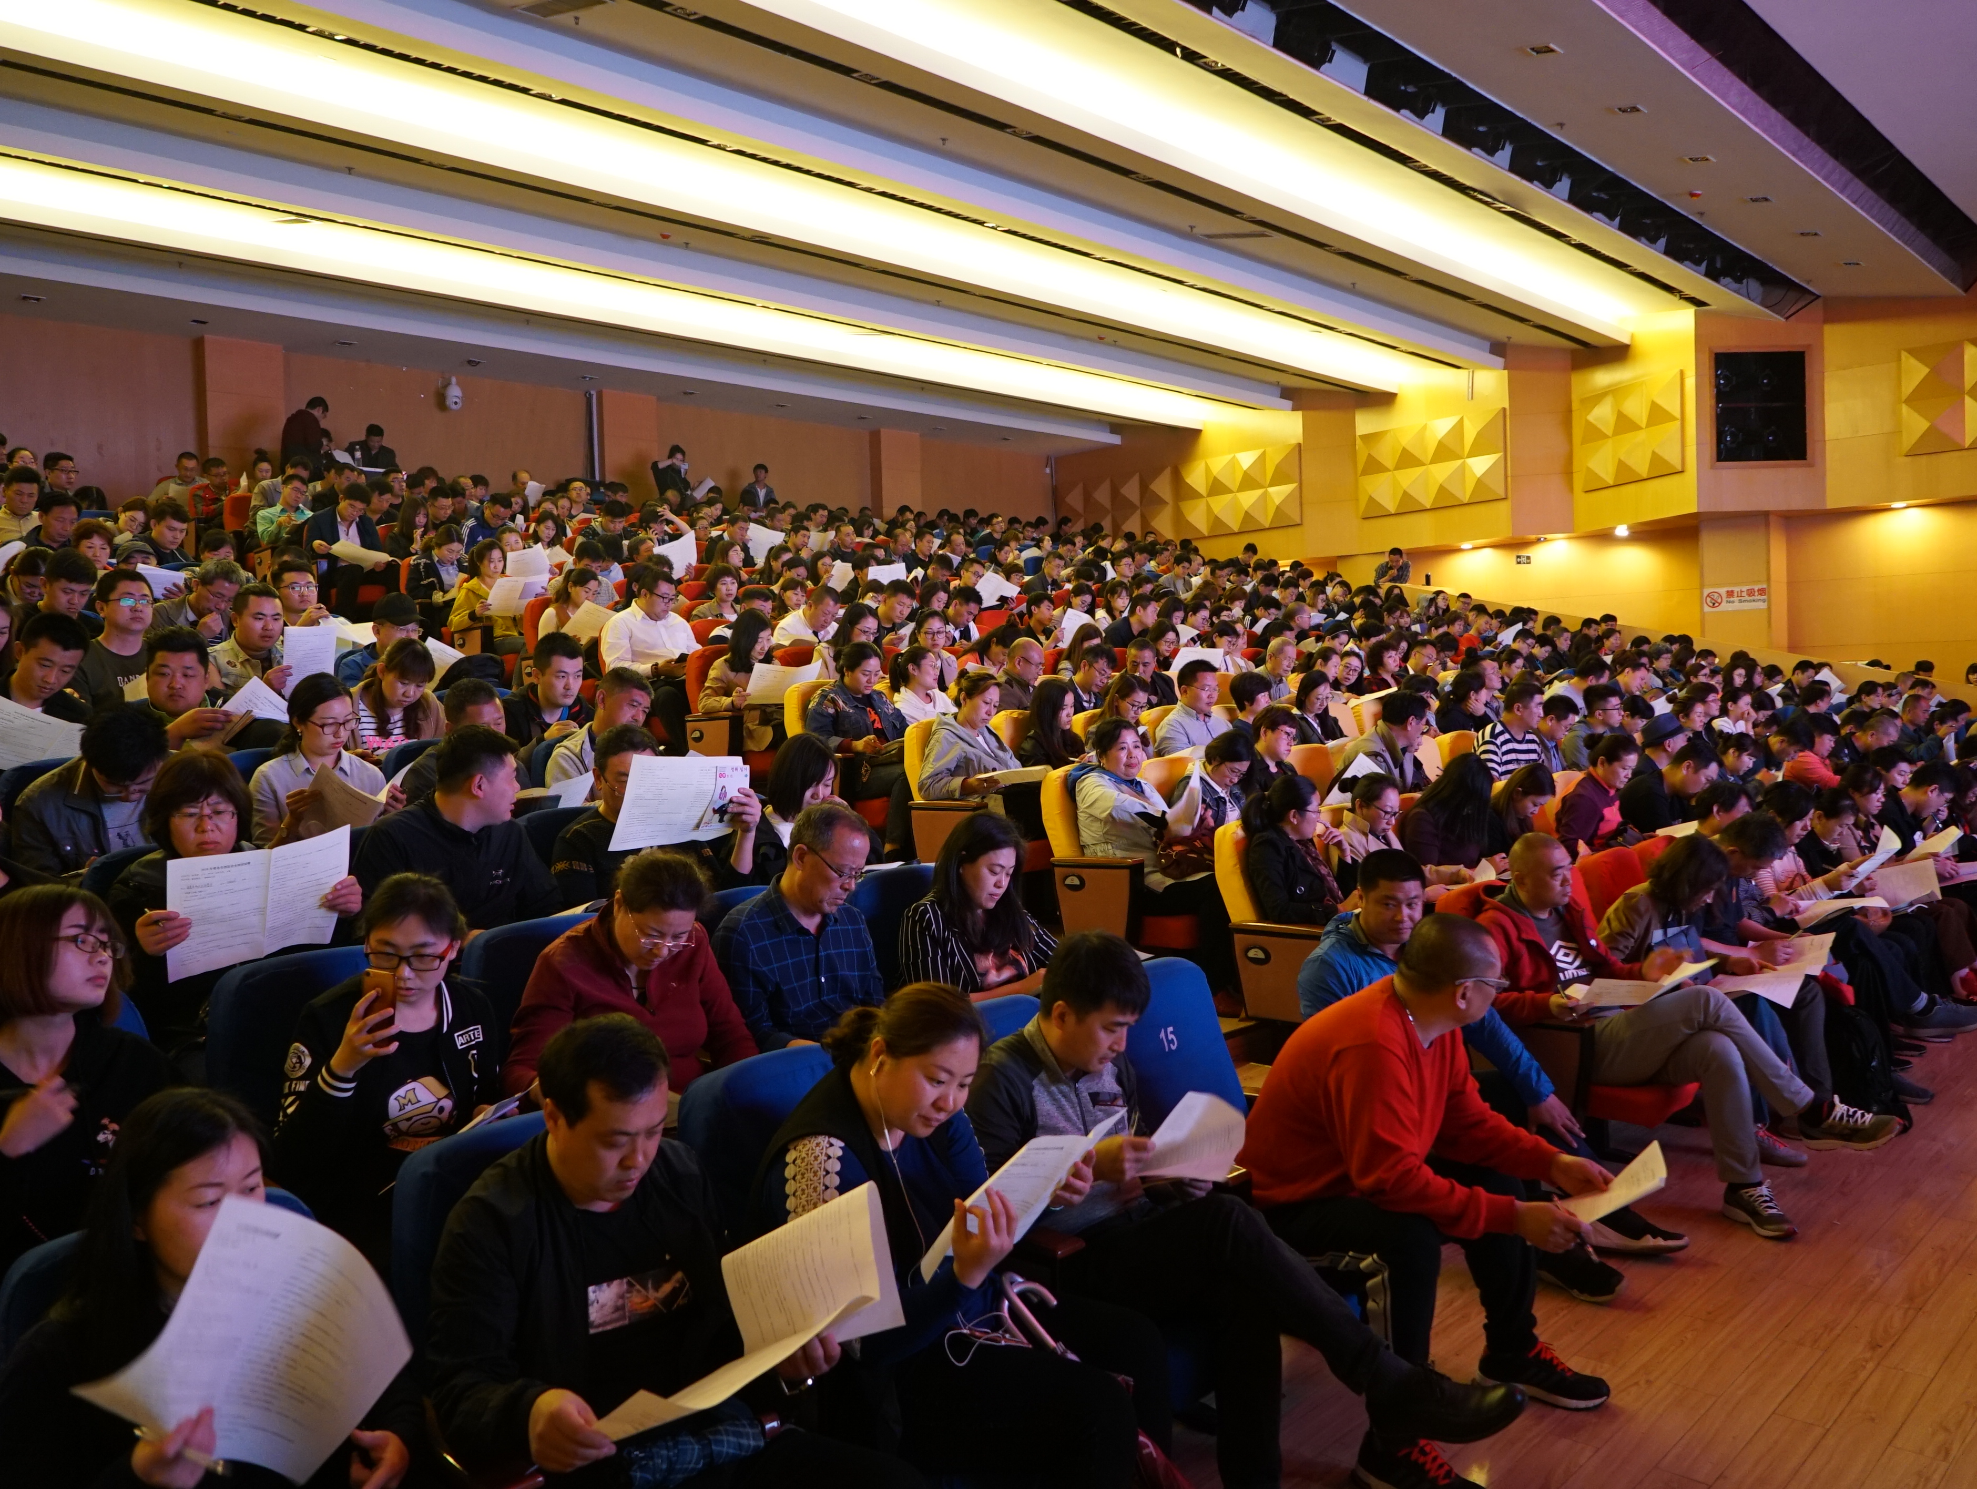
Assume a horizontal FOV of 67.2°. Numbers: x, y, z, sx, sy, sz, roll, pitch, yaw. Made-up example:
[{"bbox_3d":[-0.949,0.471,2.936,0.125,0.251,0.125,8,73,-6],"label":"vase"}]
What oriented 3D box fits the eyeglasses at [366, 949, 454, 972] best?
[{"bbox_3d":[-1.020,0.379,2.620,0.140,0.042,0.140,-2,2,-11],"label":"eyeglasses"}]

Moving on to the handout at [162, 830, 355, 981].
[{"bbox_3d":[-1.469,0.322,2.990,0.375,0.285,0.060,-4,32,-41],"label":"handout"}]

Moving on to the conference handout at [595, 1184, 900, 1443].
[{"bbox_3d":[-0.312,0.735,1.950,0.380,0.220,0.120,-23,44,-35],"label":"conference handout"}]

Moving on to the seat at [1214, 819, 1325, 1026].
[{"bbox_3d":[1.124,0.740,4.959,0.620,0.960,0.540,0,3,45],"label":"seat"}]

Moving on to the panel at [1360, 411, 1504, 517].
[{"bbox_3d":[6.237,-3.964,21.070,0.200,1.220,2.450,-3,3,-36],"label":"panel"}]

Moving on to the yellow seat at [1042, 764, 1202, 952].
[{"bbox_3d":[0.627,0.593,6.506,0.640,1.000,0.560,0,3,44],"label":"yellow seat"}]

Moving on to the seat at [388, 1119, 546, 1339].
[{"bbox_3d":[-0.640,1.165,2.482,0.640,1.000,0.560,0,3,44],"label":"seat"}]

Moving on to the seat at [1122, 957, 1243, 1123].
[{"bbox_3d":[0.594,1.079,3.760,0.640,1.000,0.560,0,3,44],"label":"seat"}]

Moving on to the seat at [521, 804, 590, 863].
[{"bbox_3d":[-1.006,0.680,4.138,0.620,0.960,0.520,0,3,45],"label":"seat"}]

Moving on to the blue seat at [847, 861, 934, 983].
[{"bbox_3d":[-0.043,0.819,3.925,0.620,0.960,0.520,0,3,45],"label":"blue seat"}]

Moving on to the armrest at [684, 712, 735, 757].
[{"bbox_3d":[-1.312,0.006,7.268,0.460,0.310,0.075,0,3,45],"label":"armrest"}]

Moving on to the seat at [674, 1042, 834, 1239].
[{"bbox_3d":[-0.183,1.059,2.589,0.620,0.960,0.520,0,3,45],"label":"seat"}]

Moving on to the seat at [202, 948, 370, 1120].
[{"bbox_3d":[-1.310,0.968,3.163,0.640,1.000,0.560,0,3,44],"label":"seat"}]

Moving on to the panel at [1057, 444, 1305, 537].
[{"bbox_3d":[3.076,-3.986,24.467,0.200,1.260,4.900,-4,3,-42],"label":"panel"}]

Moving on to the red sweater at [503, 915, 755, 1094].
[{"bbox_3d":[-0.817,0.692,3.510,0.500,0.560,0.390,-3,3,-38],"label":"red sweater"}]

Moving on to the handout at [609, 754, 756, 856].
[{"bbox_3d":[-0.920,0.179,4.425,0.030,0.297,0.420,16,9,43],"label":"handout"}]

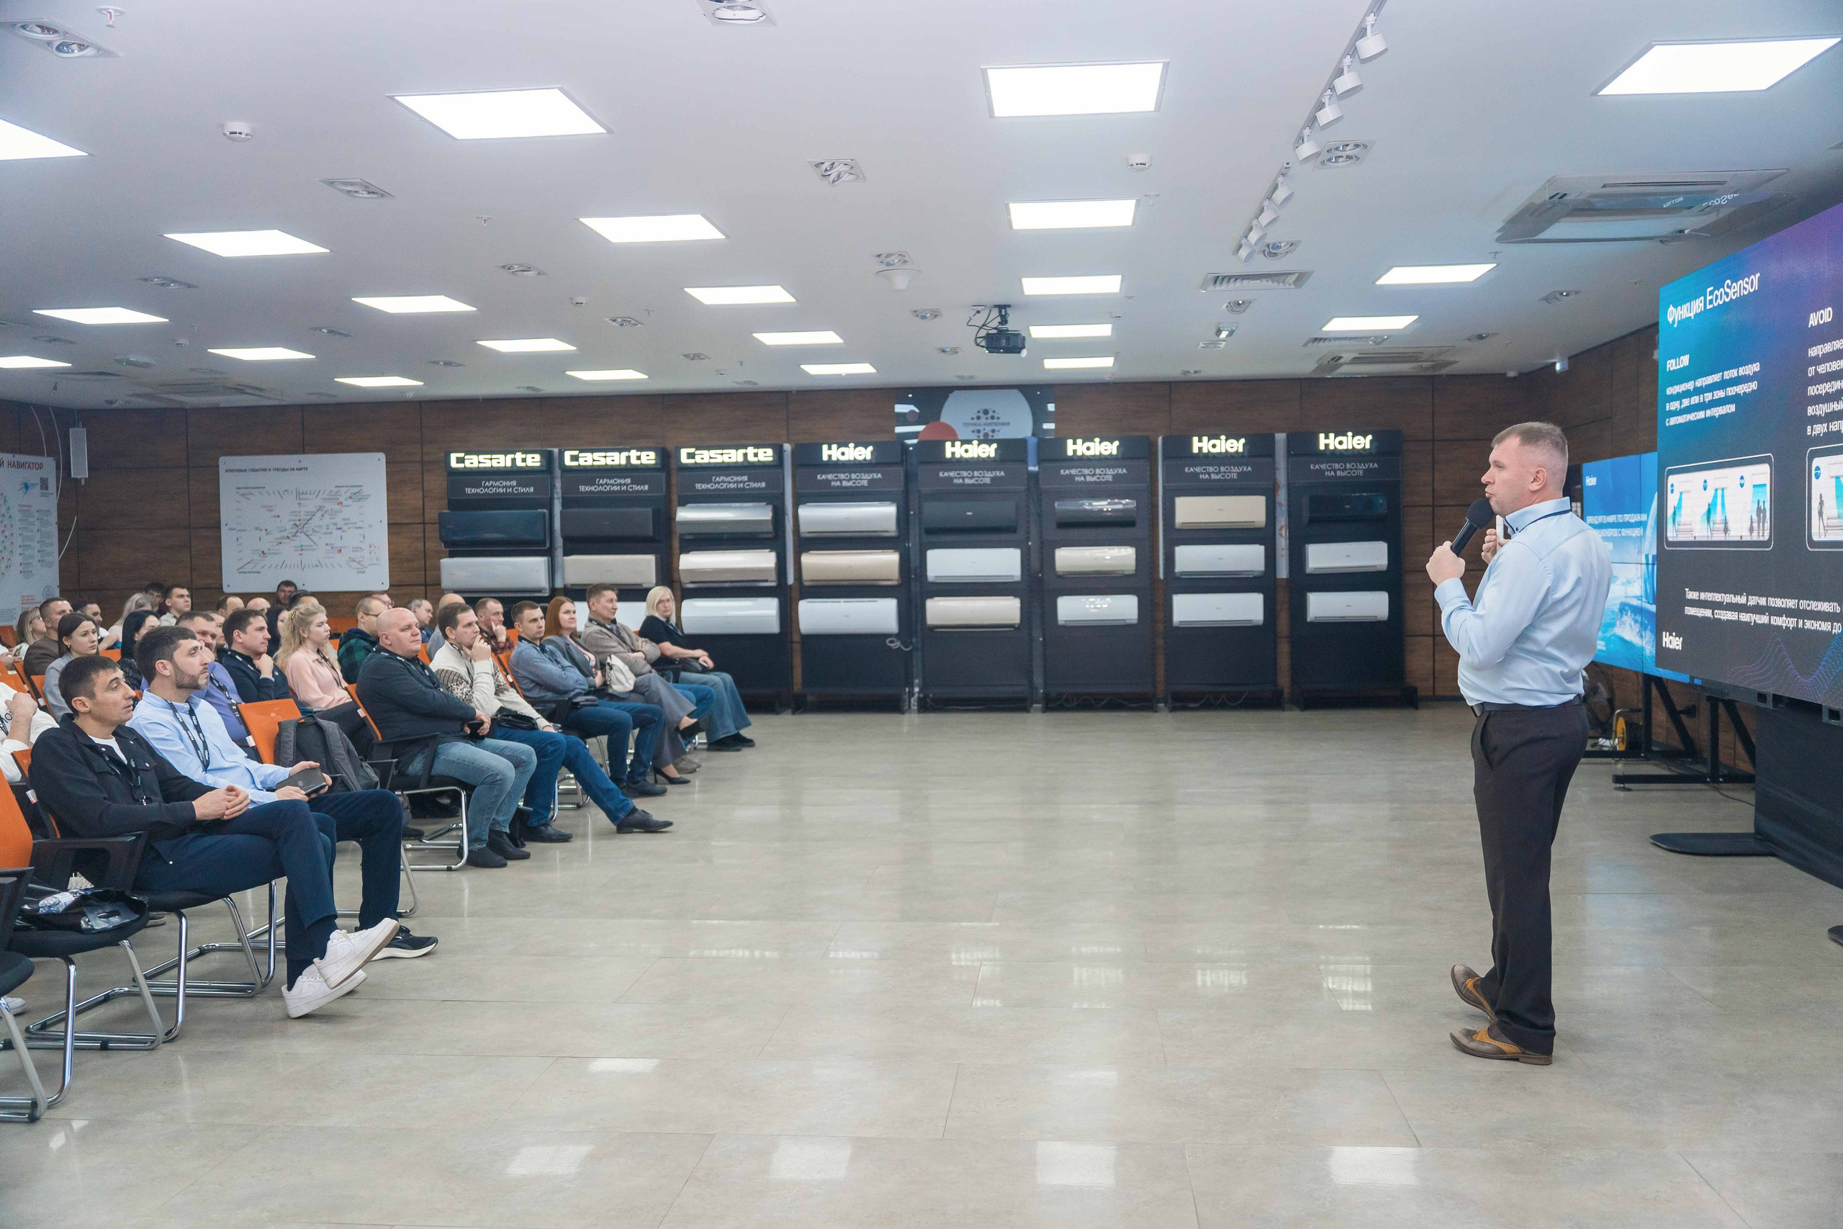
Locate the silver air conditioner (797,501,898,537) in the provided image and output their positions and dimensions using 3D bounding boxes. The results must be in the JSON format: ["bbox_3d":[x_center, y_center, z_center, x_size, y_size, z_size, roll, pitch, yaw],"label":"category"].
[{"bbox_3d":[-0.692,-0.896,14.602,0.926,0.316,0.210,-1,2,5],"label":"silver air conditioner"}]

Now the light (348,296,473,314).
[{"bbox_3d":[-3.153,-1.943,9.592,0.590,0.040,0.580,-1,2,6],"label":"light"}]

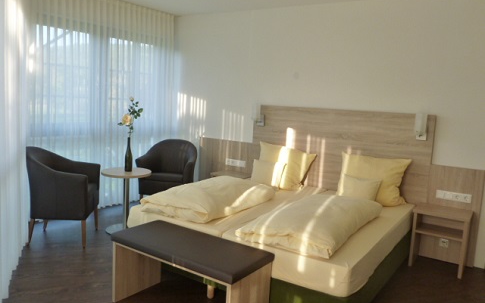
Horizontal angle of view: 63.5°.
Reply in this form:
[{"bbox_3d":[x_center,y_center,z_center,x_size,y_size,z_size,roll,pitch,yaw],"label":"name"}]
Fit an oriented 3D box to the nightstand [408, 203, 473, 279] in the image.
[{"bbox_3d":[1.838,0.811,3.638,0.444,0.538,0.364,8,9,34],"label":"nightstand"}]

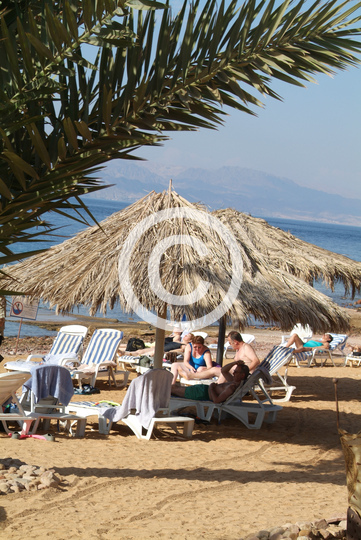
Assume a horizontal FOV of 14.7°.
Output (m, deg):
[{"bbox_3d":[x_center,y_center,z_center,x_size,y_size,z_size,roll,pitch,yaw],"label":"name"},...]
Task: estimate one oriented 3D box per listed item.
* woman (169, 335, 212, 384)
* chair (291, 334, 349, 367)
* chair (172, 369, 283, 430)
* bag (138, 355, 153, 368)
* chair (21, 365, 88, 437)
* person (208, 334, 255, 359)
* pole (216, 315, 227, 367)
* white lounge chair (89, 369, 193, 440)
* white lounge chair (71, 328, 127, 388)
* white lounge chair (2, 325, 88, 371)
[{"bbox_3d":[0.237,1.608,22.593,0.750,1.000,0.650,6,3,14],"label":"woman"},{"bbox_3d":[2.893,1.731,30.893,1.800,0.760,0.700,3,3,-43],"label":"chair"},{"bbox_3d":[0.484,1.756,20.631,1.860,0.880,0.700,7,3,21],"label":"chair"},{"bbox_3d":[-0.595,1.547,23.392,0.230,0.240,0.180,7,3,17],"label":"bag"},{"bbox_3d":[-1.856,1.592,18.345,0.700,0.880,1.860,5,3,-23],"label":"chair"},{"bbox_3d":[0.790,1.607,22.493,0.800,1.120,0.550,4,3,-31],"label":"person"},{"bbox_3d":[0.745,0.633,23.347,0.110,2.450,0.110,6,3,0],"label":"pole"},{"bbox_3d":[-0.769,1.691,18.708,1.860,0.880,0.700,8,3,43],"label":"white lounge chair"},{"bbox_3d":[-1.598,1.455,22.787,0.700,0.920,1.860,7,3,28],"label":"white lounge chair"},{"bbox_3d":[-2.235,1.381,23.064,0.700,0.920,1.860,7,3,28],"label":"white lounge chair"}]

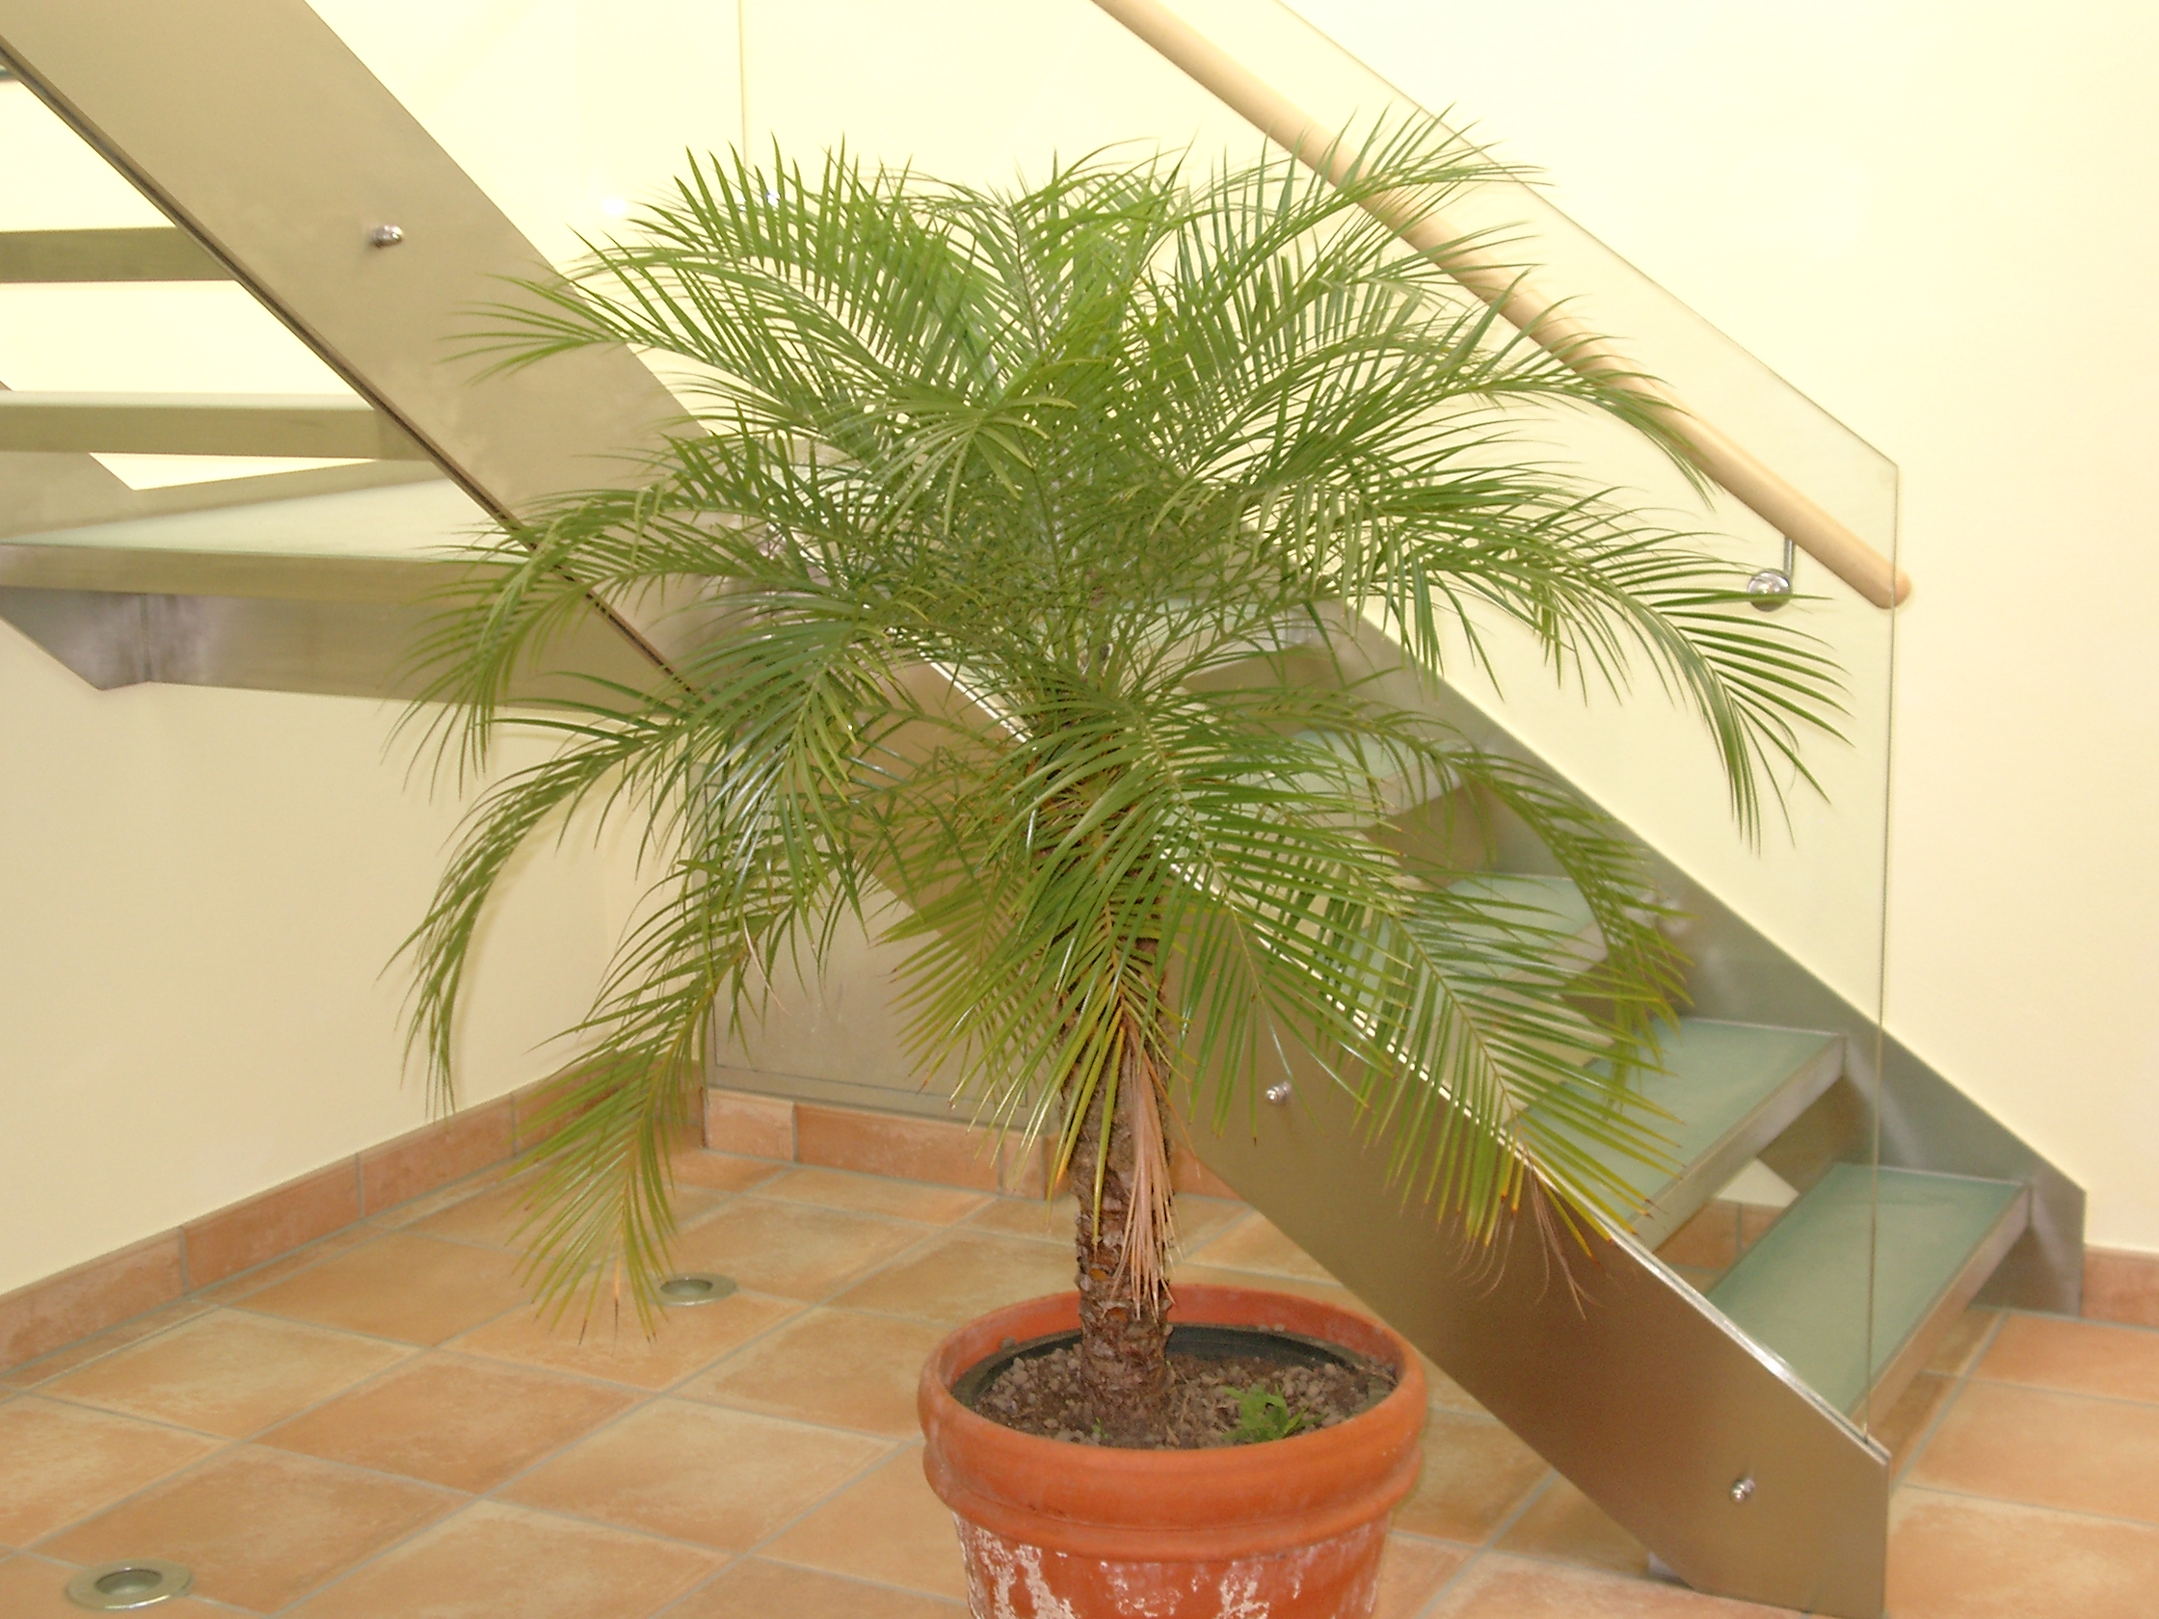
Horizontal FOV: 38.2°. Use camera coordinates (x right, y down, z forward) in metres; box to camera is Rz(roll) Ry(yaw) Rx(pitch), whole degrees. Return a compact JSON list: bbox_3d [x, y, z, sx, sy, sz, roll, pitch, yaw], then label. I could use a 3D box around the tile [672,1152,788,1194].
[{"bbox_3d":[-0.625,0.562,4.856,0.341,0.014,0.172,5,12,27],"label":"tile"}]

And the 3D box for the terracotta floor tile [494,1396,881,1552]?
[{"bbox_3d":[-0.443,0.780,3.651,0.359,0.014,0.359,5,12,27],"label":"terracotta floor tile"}]

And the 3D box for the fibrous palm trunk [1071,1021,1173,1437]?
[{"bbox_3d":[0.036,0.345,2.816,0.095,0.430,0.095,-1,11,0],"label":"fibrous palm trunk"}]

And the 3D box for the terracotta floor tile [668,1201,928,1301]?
[{"bbox_3d":[-0.434,0.633,4.456,0.359,0.014,0.359,5,12,27],"label":"terracotta floor tile"}]

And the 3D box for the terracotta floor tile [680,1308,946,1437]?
[{"bbox_3d":[-0.277,0.720,3.971,0.359,0.014,0.359,5,12,27],"label":"terracotta floor tile"}]

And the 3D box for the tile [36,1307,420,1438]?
[{"bbox_3d":[-1.083,0.724,3.983,0.359,0.014,0.359,5,12,27],"label":"tile"}]

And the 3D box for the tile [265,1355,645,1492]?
[{"bbox_3d":[-0.764,0.752,3.817,0.359,0.014,0.359,5,12,27],"label":"tile"}]

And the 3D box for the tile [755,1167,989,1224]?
[{"bbox_3d":[-0.311,0.589,4.691,0.359,0.014,0.165,5,12,27],"label":"tile"}]

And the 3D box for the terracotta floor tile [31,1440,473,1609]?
[{"bbox_3d":[-0.926,0.809,3.498,0.359,0.014,0.359,5,12,27],"label":"terracotta floor tile"}]

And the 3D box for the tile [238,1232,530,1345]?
[{"bbox_3d":[-0.921,0.665,4.303,0.359,0.014,0.359,5,12,27],"label":"tile"}]

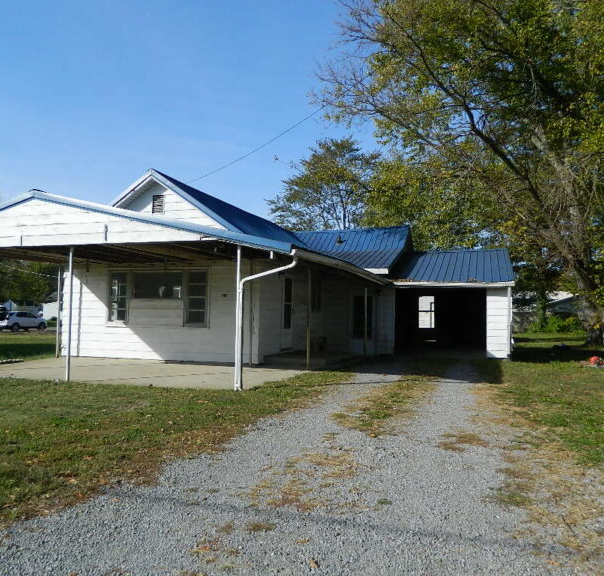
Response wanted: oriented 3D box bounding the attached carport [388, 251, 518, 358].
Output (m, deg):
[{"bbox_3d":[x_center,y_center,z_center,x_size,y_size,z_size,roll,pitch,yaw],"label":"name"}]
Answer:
[{"bbox_3d":[5.738,0.435,20.609,3.742,3.755,7.182,0,-3,19],"label":"attached carport"}]

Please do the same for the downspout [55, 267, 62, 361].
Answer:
[{"bbox_3d":[-6.723,0.666,15.350,0.100,2.530,0.100,0,-3,19],"label":"downspout"}]

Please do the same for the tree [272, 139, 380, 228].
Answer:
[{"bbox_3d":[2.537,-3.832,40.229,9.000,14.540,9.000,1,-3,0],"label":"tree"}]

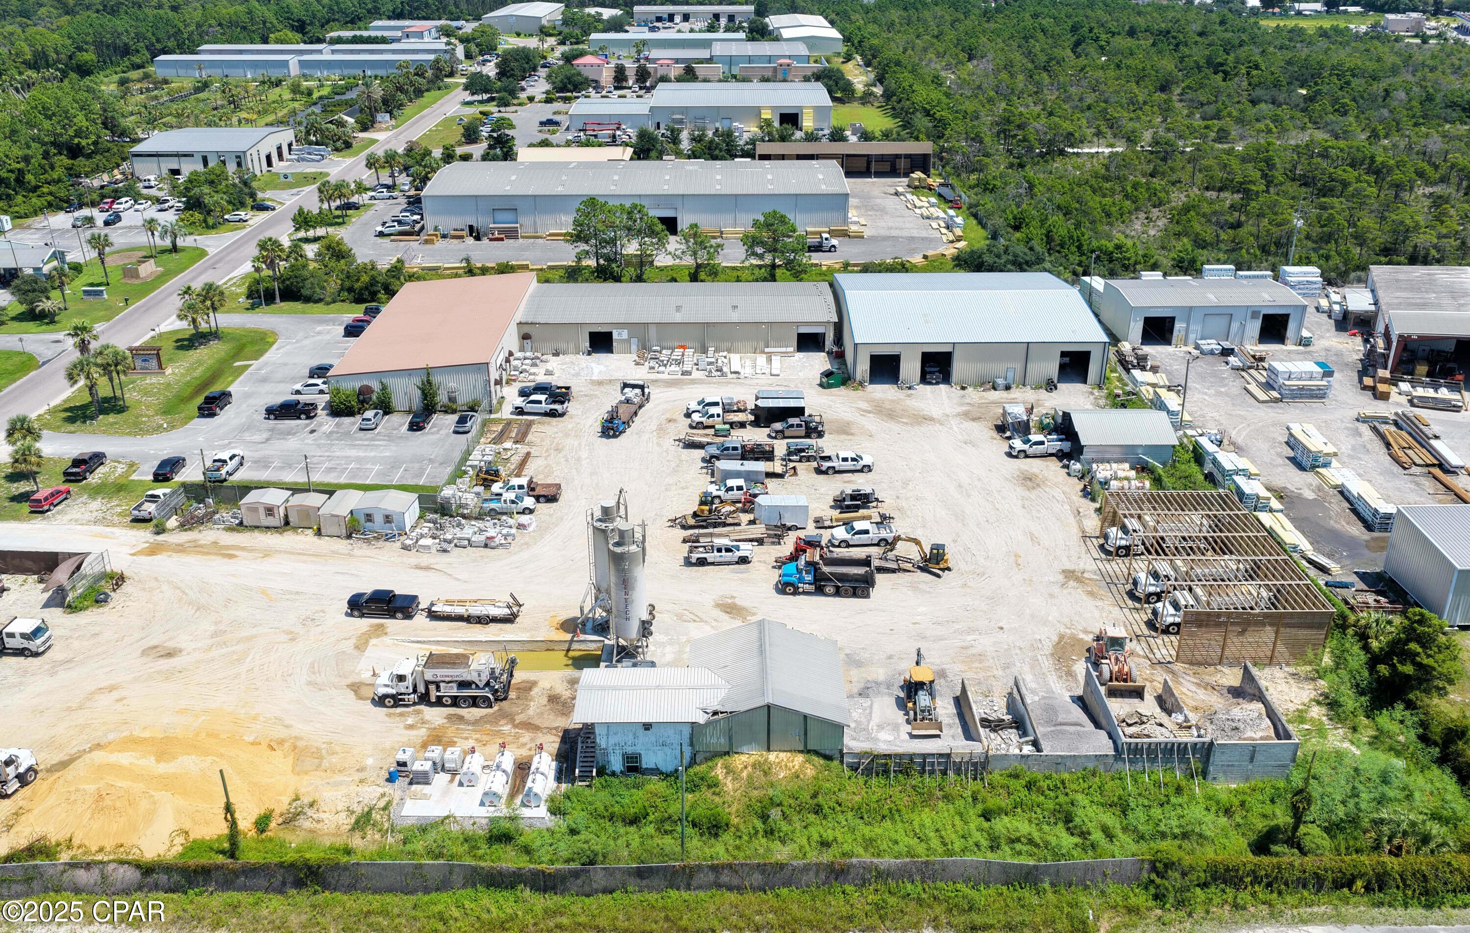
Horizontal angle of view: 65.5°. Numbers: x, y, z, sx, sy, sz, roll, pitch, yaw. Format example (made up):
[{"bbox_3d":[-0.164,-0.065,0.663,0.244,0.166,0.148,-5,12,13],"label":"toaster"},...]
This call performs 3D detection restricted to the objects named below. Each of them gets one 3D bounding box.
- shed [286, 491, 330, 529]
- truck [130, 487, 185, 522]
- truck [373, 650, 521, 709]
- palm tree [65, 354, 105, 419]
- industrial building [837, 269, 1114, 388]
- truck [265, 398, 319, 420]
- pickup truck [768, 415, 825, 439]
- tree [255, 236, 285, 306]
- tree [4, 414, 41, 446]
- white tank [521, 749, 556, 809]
[{"bbox_3d":[-40.570,4.072,109.165,3.300,2.380,2.700,1,26,3],"label":"shed"},{"bbox_3d":[-55.700,3.320,110.409,2.000,1.850,5.600,2,26,4],"label":"truck"},{"bbox_3d":[-21.200,15.470,84.076,10.400,3.600,2.650,0,26,0],"label":"truck"},{"bbox_3d":[-73.349,-8.931,129.856,4.300,7.300,4.300,0,26,0],"label":"palm tree"},{"bbox_3d":[29.409,-19.535,150.536,30.500,7.600,29.600,0,26,0],"label":"industrial building"},{"bbox_3d":[-51.150,-6.618,131.931,5.750,1.900,2.000,0,26,0],"label":"truck"},{"bbox_3d":[6.848,-4.363,125.612,5.900,2.100,2.050,0,26,0],"label":"pickup truck"},{"bbox_3d":[-65.924,-27.986,163.722,4.200,9.800,4.200,0,26,0],"label":"tree"},{"bbox_3d":[-71.102,-2.267,115.304,3.800,6.600,3.800,0,26,0],"label":"tree"},{"bbox_3d":[-12.903,20.471,75.003,1.270,1.380,4.000,0,26,0],"label":"white tank"}]

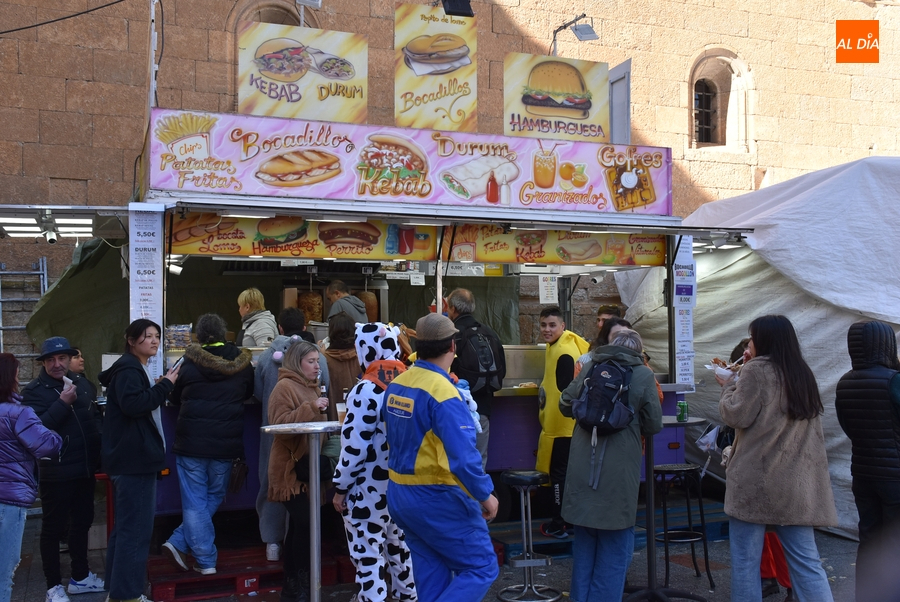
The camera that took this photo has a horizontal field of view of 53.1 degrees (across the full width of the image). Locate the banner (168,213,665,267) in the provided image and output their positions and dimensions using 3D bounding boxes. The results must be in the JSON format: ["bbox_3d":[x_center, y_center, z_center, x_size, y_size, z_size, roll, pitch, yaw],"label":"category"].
[{"bbox_3d":[-0.069,-0.467,6.881,3.990,0.350,0.050,1,-2,-19],"label":"banner"}]

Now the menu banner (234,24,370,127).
[{"bbox_3d":[-1.080,-1.654,6.674,0.967,0.746,0.040,1,-2,-19],"label":"menu banner"}]

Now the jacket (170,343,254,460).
[{"bbox_3d":[-1.508,0.638,5.720,0.540,0.750,0.430,1,-3,-22],"label":"jacket"}]

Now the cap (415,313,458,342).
[{"bbox_3d":[-0.067,0.132,4.500,0.195,0.135,0.265,-3,6,42],"label":"cap"}]

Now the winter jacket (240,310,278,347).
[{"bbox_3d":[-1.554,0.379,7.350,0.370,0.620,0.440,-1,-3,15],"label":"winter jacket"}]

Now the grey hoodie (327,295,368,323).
[{"bbox_3d":[-0.868,0.209,7.700,0.360,0.610,0.460,-2,-3,41],"label":"grey hoodie"}]

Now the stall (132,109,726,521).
[{"bbox_3d":[-0.335,0.235,7.604,4.480,3.000,2.400,1,-2,-19],"label":"stall"}]

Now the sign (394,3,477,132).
[{"bbox_3d":[-0.112,-1.796,6.930,0.660,0.950,0.030,1,-3,-19],"label":"sign"}]

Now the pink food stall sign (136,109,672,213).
[{"bbox_3d":[-0.103,-1.014,6.847,4.130,0.560,0.070,1,-2,-19],"label":"pink food stall sign"}]

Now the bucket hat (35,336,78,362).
[{"bbox_3d":[-2.440,0.305,5.600,0.270,0.135,0.290,-8,-2,-30],"label":"bucket hat"}]

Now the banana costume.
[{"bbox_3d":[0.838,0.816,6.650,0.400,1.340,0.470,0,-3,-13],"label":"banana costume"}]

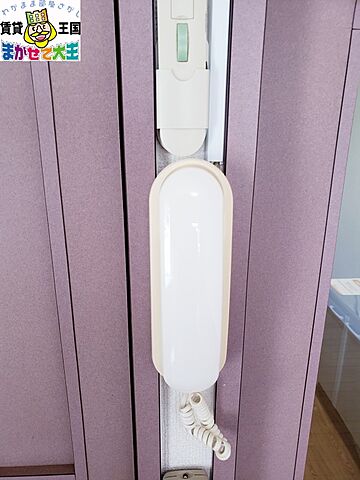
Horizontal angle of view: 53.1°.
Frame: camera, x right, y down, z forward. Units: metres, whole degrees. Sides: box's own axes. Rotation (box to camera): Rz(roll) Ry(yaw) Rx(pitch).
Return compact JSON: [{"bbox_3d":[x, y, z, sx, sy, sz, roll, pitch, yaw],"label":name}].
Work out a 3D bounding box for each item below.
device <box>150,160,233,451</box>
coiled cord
[{"bbox_3d":[0.010,0.090,0.348,0.077,0.329,0.057,0,17,-2],"label":"device"},{"bbox_3d":[0.026,0.194,0.386,0.056,0.109,0.040,0,17,-2],"label":"coiled cord"}]

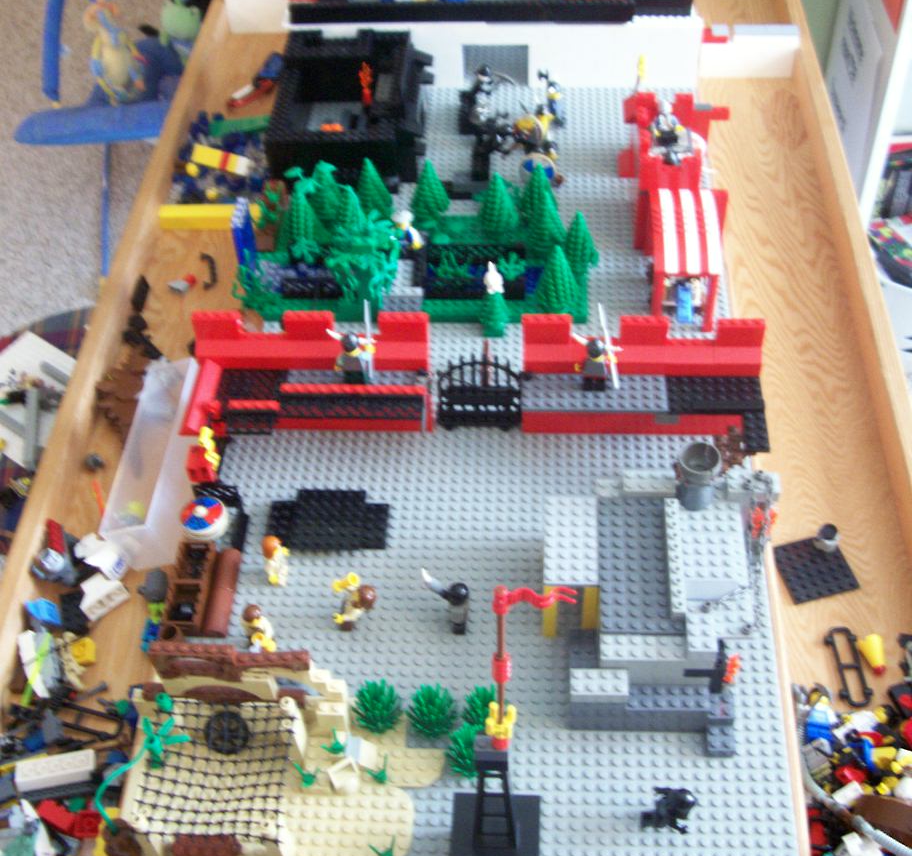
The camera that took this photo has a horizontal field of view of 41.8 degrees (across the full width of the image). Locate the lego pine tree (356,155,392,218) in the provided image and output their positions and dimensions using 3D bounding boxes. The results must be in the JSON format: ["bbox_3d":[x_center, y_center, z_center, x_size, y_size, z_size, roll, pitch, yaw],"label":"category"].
[{"bbox_3d":[-0.071,-0.198,0.991,0.032,0.064,0.032,1,49,4],"label":"lego pine tree"}]

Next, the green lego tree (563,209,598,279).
[{"bbox_3d":[0.095,-0.145,0.937,0.032,0.064,0.032,1,49,4],"label":"green lego tree"}]

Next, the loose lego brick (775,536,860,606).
[{"bbox_3d":[0.249,0.098,0.828,0.048,0.005,0.048,-12,50,-7],"label":"loose lego brick"}]

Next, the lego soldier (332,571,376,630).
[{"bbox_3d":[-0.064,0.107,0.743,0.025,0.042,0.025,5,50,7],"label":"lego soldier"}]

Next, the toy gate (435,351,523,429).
[{"bbox_3d":[0.015,-0.028,0.845,0.061,0.070,0.012,0,49,5],"label":"toy gate"}]

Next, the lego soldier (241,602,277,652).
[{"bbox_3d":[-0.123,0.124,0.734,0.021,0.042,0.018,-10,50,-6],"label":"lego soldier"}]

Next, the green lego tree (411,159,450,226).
[{"bbox_3d":[-0.021,-0.196,0.985,0.033,0.064,0.033,0,49,5],"label":"green lego tree"}]

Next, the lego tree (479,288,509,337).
[{"bbox_3d":[0.028,-0.089,0.912,0.022,0.039,0.022,1,49,4],"label":"lego tree"}]

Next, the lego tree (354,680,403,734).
[{"bbox_3d":[-0.045,0.164,0.702,0.029,0.036,0.029,0,49,5],"label":"lego tree"}]

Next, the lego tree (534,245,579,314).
[{"bbox_3d":[0.076,-0.114,0.901,0.032,0.064,0.032,1,49,4],"label":"lego tree"}]

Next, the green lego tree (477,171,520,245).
[{"bbox_3d":[0.032,-0.179,0.961,0.032,0.064,0.032,1,49,4],"label":"green lego tree"}]

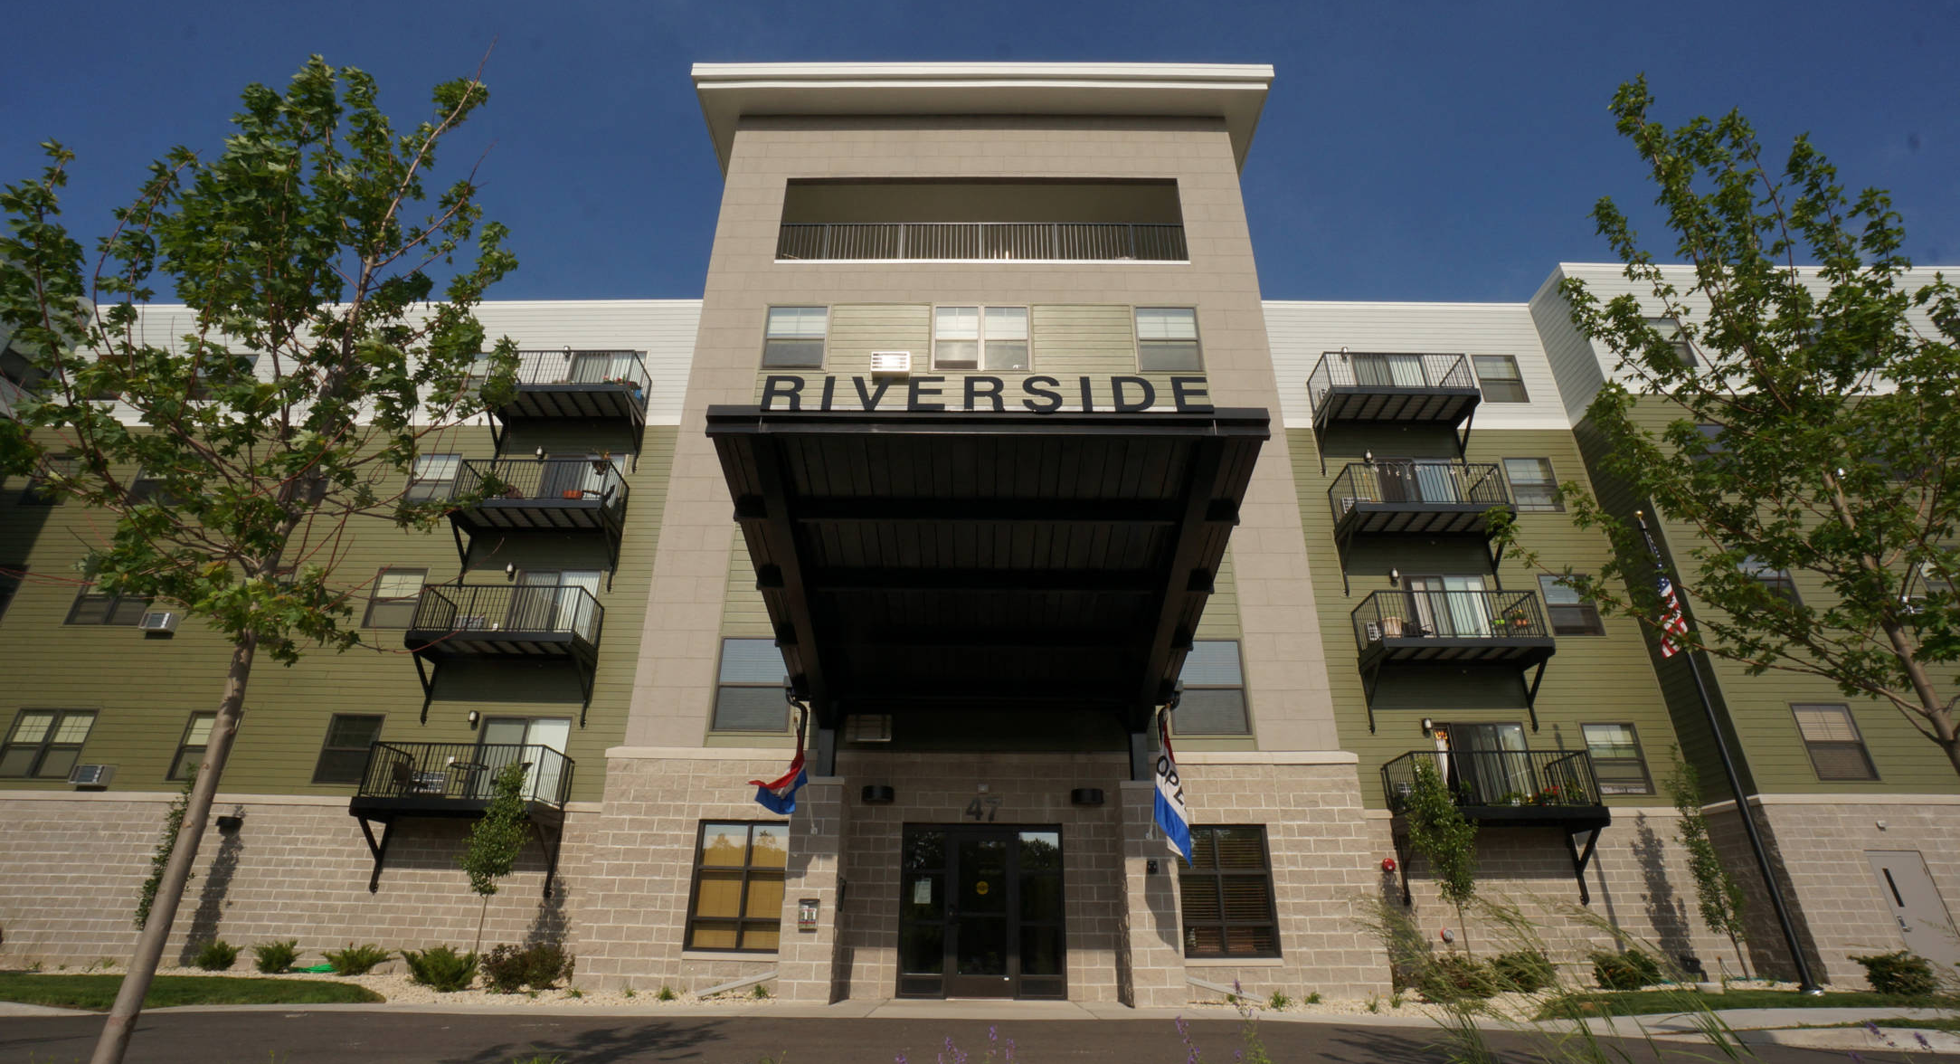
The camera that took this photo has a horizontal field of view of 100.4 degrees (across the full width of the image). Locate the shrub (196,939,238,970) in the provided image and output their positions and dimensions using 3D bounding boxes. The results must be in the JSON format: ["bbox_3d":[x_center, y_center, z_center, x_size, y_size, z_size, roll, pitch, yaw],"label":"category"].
[{"bbox_3d":[-13.942,7.789,14.961,0.850,0.530,0.800,0,-25,1],"label":"shrub"}]

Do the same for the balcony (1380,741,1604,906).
[{"bbox_3d":[10.232,5.830,16.071,3.600,2.680,1.450,0,-25,1],"label":"balcony"}]

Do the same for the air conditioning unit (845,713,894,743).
[{"bbox_3d":[-1.663,2.992,12.332,0.710,0.420,0.320,0,-25,1],"label":"air conditioning unit"}]

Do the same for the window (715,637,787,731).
[{"bbox_3d":[-3.456,2.372,12.651,1.220,1.480,0.140,0,-25,1],"label":"window"}]

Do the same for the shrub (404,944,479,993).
[{"bbox_3d":[-7.206,5.809,10.903,0.900,0.507,0.900,0,-25,0],"label":"shrub"}]

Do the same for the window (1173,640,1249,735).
[{"bbox_3d":[3.565,2.424,12.797,1.230,1.520,0.120,0,-25,0],"label":"window"}]

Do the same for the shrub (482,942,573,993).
[{"bbox_3d":[-6.881,6.631,12.412,1.350,0.640,0.950,0,-25,1],"label":"shrub"}]

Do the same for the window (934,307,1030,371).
[{"bbox_3d":[0.007,-3.684,15.536,1.860,1.540,0.100,0,-25,1],"label":"window"}]

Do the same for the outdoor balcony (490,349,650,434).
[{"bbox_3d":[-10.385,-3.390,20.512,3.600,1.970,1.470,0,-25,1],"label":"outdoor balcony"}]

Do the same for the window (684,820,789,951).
[{"bbox_3d":[-3.323,4.989,11.546,1.480,1.700,0.120,0,-25,0],"label":"window"}]

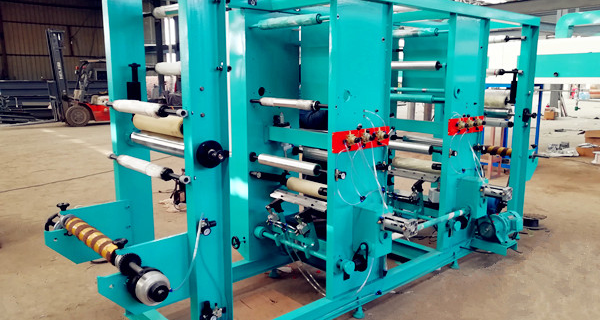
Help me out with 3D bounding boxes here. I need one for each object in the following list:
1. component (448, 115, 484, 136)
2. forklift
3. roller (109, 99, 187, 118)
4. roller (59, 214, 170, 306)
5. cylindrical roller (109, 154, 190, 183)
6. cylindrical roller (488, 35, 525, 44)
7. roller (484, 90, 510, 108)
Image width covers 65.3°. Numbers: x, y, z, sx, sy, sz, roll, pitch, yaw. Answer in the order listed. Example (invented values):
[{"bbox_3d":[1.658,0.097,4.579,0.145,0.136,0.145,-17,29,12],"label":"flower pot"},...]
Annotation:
[{"bbox_3d":[1.329,-0.268,3.664,0.545,0.122,0.080,-9,14,-41],"label":"component"},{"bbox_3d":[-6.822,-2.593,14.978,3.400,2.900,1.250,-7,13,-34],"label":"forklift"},{"bbox_3d":[-0.796,-0.258,2.356,0.060,0.060,0.890,-9,14,-41],"label":"roller"},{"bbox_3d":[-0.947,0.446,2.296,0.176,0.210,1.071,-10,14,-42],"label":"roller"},{"bbox_3d":[-0.835,0.032,2.497,0.071,0.071,0.903,-10,14,-42],"label":"cylindrical roller"},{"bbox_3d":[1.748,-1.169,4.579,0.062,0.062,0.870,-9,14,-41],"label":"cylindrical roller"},{"bbox_3d":[1.825,-0.629,4.772,0.155,0.155,0.620,-9,14,-41],"label":"roller"}]

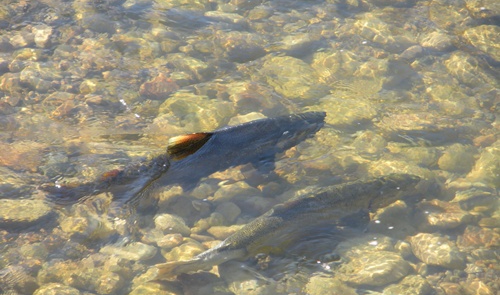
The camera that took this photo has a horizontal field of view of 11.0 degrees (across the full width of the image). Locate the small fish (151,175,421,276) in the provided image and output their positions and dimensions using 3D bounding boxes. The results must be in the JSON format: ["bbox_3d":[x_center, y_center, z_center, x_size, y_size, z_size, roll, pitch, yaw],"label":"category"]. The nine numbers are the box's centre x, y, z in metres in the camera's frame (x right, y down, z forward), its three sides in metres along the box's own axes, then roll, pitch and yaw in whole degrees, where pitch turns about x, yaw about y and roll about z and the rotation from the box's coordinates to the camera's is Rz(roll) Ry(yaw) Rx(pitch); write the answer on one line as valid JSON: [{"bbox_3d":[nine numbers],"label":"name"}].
[{"bbox_3d":[0.089,0.185,6.179,0.739,0.175,0.120,-17,34,-26],"label":"small fish"}]

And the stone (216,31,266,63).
[{"bbox_3d":[-0.023,-0.279,7.179,0.138,0.080,0.110,0,30,0],"label":"stone"}]

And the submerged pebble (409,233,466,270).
[{"bbox_3d":[0.451,0.250,6.259,0.140,0.084,0.112,0,30,0],"label":"submerged pebble"}]

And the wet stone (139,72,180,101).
[{"bbox_3d":[-0.243,-0.164,6.988,0.113,0.070,0.090,0,30,0],"label":"wet stone"}]

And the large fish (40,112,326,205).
[{"bbox_3d":[-0.160,0.020,6.466,0.770,0.175,0.120,-14,33,-22],"label":"large fish"}]

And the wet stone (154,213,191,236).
[{"bbox_3d":[-0.190,0.189,6.389,0.088,0.054,0.071,0,30,0],"label":"wet stone"}]

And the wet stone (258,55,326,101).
[{"bbox_3d":[0.114,-0.188,6.994,0.183,0.115,0.146,0,30,0],"label":"wet stone"}]

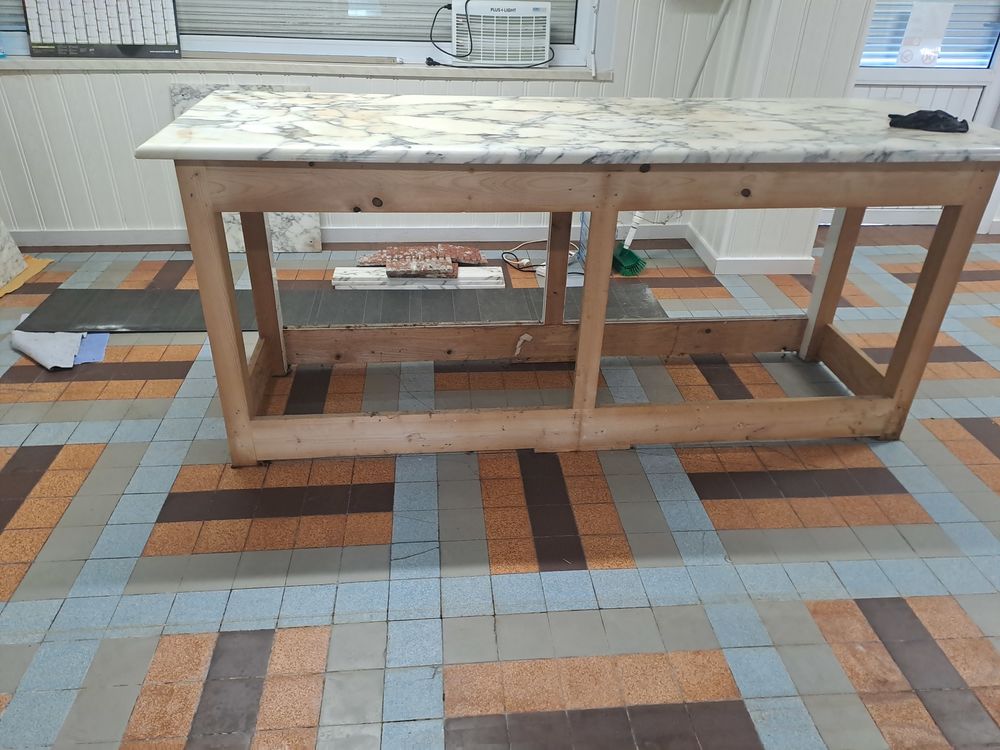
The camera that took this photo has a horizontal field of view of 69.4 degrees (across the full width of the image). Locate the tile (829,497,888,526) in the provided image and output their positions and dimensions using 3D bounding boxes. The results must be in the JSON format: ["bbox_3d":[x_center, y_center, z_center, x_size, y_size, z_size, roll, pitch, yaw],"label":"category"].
[{"bbox_3d":[0.984,0.375,1.976,0.119,0.012,0.119,-1,31,-5],"label":"tile"}]

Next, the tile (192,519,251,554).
[{"bbox_3d":[-0.702,0.412,1.829,0.120,0.010,0.120,-1,30,-5],"label":"tile"}]

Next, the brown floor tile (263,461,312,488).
[{"bbox_3d":[-0.680,0.323,2.319,0.137,0.012,0.137,-1,31,-5],"label":"brown floor tile"}]

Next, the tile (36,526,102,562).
[{"bbox_3d":[-1.062,0.422,1.787,0.119,0.012,0.119,-1,31,-5],"label":"tile"}]

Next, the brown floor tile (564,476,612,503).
[{"bbox_3d":[0.293,0.386,2.389,0.142,0.012,0.142,-1,31,-5],"label":"brown floor tile"}]

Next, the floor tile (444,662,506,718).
[{"bbox_3d":[-0.047,0.553,1.265,0.103,0.011,0.103,-1,31,-5],"label":"floor tile"}]

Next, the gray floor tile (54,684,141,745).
[{"bbox_3d":[-0.802,0.684,1.452,0.124,0.010,0.124,-1,31,-5],"label":"gray floor tile"}]

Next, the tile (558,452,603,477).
[{"bbox_3d":[0.247,0.270,2.199,0.124,0.010,0.124,-1,31,-5],"label":"tile"}]

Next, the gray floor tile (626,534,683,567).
[{"bbox_3d":[0.401,0.457,1.875,0.122,0.010,0.122,-1,31,-5],"label":"gray floor tile"}]

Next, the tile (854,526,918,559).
[{"bbox_3d":[1.022,0.447,1.923,0.122,0.010,0.122,-1,31,-5],"label":"tile"}]

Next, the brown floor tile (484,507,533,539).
[{"bbox_3d":[0.022,0.402,1.949,0.122,0.010,0.122,-1,31,-5],"label":"brown floor tile"}]

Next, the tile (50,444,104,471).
[{"bbox_3d":[-1.218,0.241,2.092,0.120,0.010,0.120,-1,30,-5],"label":"tile"}]

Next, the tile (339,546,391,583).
[{"bbox_3d":[-0.328,0.464,1.760,0.120,0.010,0.120,-1,30,-5],"label":"tile"}]

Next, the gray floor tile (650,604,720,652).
[{"bbox_3d":[0.424,0.584,1.661,0.122,0.010,0.122,-1,31,-5],"label":"gray floor tile"}]

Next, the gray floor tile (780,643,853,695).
[{"bbox_3d":[0.790,0.741,1.814,0.142,0.012,0.142,-1,31,-5],"label":"gray floor tile"}]

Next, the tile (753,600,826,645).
[{"bbox_3d":[0.655,0.565,1.635,0.119,0.012,0.119,-1,31,-5],"label":"tile"}]

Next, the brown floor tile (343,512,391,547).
[{"bbox_3d":[-0.292,0.347,1.603,0.103,0.011,0.103,-1,31,-5],"label":"brown floor tile"}]

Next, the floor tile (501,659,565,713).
[{"bbox_3d":[0.055,0.545,1.261,0.101,0.010,0.101,-1,30,-5],"label":"floor tile"}]

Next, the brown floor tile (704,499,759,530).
[{"bbox_3d":[0.536,0.328,1.678,0.103,0.011,0.103,-1,31,-5],"label":"brown floor tile"}]

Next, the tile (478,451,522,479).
[{"bbox_3d":[-0.002,0.277,2.175,0.124,0.010,0.124,-1,31,-5],"label":"tile"}]

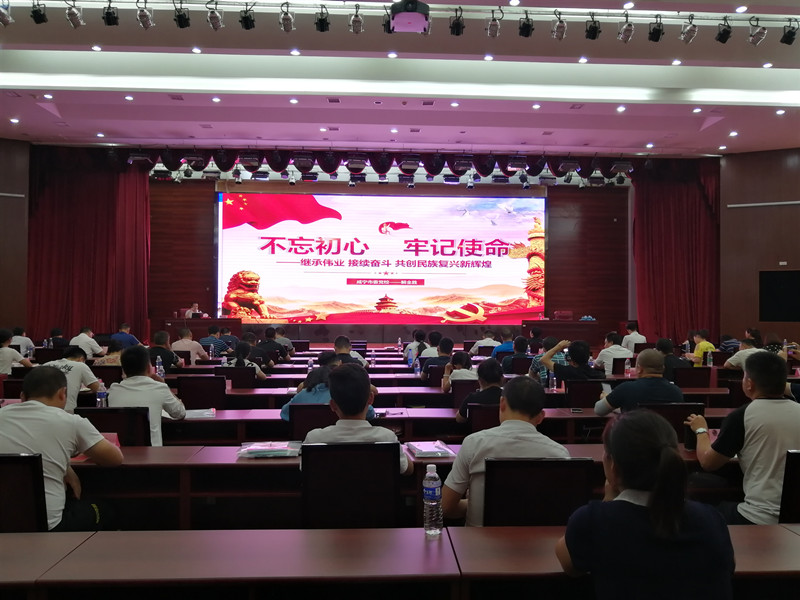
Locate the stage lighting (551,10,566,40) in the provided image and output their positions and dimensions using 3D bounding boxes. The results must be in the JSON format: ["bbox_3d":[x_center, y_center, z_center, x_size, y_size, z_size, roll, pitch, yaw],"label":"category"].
[{"bbox_3d":[2.106,-3.630,8.266,0.190,0.310,0.230,0,-1,-2],"label":"stage lighting"}]

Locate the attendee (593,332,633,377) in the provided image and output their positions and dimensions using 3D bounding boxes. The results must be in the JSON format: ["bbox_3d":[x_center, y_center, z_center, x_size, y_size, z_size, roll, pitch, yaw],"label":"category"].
[{"bbox_3d":[2.755,1.031,8.068,0.530,1.250,0.750,1,-1,-14],"label":"attendee"}]

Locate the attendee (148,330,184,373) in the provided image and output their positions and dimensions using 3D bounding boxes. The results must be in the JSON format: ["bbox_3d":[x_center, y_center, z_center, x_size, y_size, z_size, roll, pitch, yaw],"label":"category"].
[{"bbox_3d":[-3.005,1.004,7.881,0.540,1.240,0.750,0,-1,1],"label":"attendee"}]

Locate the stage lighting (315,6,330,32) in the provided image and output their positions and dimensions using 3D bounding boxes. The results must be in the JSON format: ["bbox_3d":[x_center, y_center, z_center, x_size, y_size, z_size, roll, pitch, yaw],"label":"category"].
[{"bbox_3d":[-1.124,-4.081,9.047,0.220,0.340,0.290,0,-1,-3],"label":"stage lighting"}]

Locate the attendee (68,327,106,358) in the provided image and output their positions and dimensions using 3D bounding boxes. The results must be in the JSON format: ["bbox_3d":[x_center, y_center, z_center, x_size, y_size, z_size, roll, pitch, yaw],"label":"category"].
[{"bbox_3d":[-5.157,1.040,10.305,0.550,1.230,0.750,0,-1,3],"label":"attendee"}]

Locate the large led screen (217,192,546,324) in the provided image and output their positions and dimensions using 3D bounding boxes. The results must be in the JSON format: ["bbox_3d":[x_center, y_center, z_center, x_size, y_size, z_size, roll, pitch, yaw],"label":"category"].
[{"bbox_3d":[-0.471,-1.175,18.397,9.625,3.798,0.160,0,-1,-2],"label":"large led screen"}]

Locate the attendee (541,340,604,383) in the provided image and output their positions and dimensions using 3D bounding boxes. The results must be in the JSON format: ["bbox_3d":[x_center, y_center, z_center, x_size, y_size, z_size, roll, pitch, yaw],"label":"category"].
[{"bbox_3d":[1.596,1.009,5.789,0.580,1.263,0.720,0,-1,-3],"label":"attendee"}]

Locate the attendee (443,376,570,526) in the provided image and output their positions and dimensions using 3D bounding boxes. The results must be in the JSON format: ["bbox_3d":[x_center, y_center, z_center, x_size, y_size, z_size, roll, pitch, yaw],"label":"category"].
[{"bbox_3d":[0.490,0.963,2.950,0.560,1.218,0.720,0,-1,-3],"label":"attendee"}]

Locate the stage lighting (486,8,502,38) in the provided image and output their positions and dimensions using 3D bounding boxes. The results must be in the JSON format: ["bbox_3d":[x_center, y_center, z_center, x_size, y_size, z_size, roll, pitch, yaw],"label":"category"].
[{"bbox_3d":[1.389,-4.063,9.170,0.220,0.340,0.290,0,-1,-3],"label":"stage lighting"}]

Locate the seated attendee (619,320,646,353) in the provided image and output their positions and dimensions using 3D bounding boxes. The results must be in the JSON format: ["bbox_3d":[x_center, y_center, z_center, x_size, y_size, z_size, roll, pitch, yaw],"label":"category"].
[{"bbox_3d":[4.748,1.109,12.661,0.530,1.324,0.750,0,-1,-8],"label":"seated attendee"}]

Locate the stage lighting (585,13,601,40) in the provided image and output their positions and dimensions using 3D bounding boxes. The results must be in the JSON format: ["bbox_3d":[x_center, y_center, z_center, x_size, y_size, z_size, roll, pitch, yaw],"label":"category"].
[{"bbox_3d":[2.421,-3.446,7.881,0.200,0.294,0.270,1,-1,-17],"label":"stage lighting"}]

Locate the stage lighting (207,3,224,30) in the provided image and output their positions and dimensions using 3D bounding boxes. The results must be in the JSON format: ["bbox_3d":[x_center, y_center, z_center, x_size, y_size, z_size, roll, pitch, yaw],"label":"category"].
[{"bbox_3d":[-2.392,-3.668,8.089,0.190,0.310,0.230,0,-1,-2],"label":"stage lighting"}]

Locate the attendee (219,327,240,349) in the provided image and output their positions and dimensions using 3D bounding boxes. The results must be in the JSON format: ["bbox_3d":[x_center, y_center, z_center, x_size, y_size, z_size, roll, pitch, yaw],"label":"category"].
[{"bbox_3d":[-3.419,1.158,12.435,0.530,1.210,0.720,0,-1,-3],"label":"attendee"}]

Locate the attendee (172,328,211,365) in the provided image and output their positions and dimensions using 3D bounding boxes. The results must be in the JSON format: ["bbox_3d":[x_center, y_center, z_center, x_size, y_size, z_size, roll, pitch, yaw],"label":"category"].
[{"bbox_3d":[-3.084,1.025,9.149,0.540,1.240,0.750,0,-1,0],"label":"attendee"}]

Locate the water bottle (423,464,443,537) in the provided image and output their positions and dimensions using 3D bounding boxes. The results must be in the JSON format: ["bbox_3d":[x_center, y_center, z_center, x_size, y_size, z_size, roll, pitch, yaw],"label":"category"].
[{"bbox_3d":[0.112,0.684,2.144,0.064,0.226,0.064,0,-1,-2],"label":"water bottle"}]

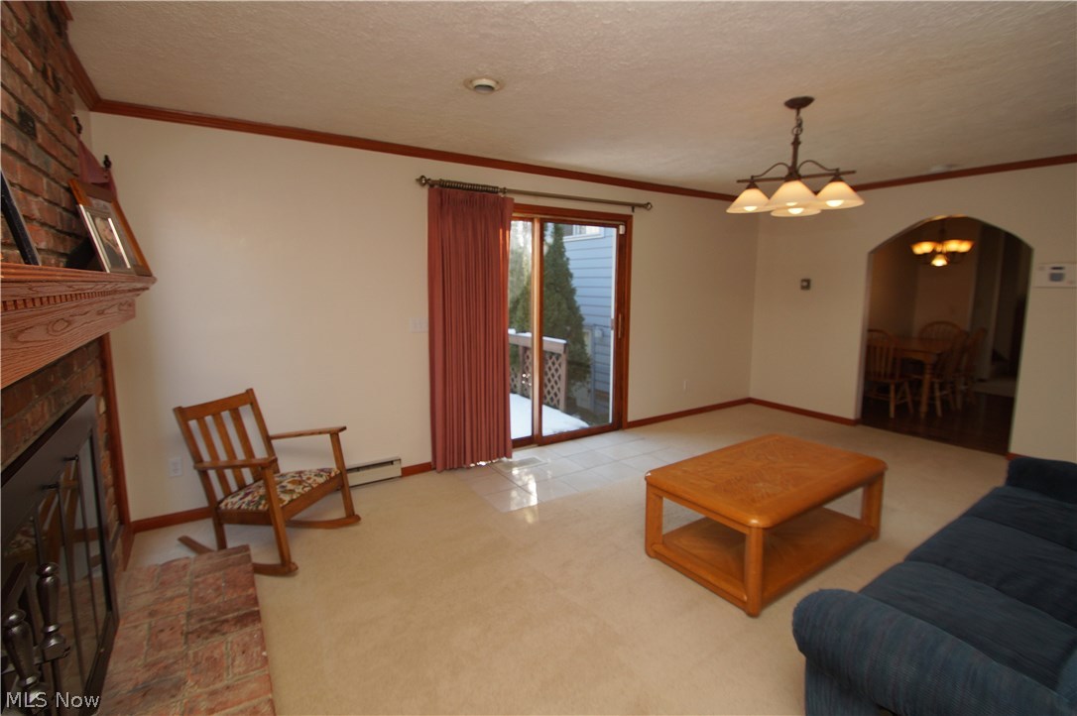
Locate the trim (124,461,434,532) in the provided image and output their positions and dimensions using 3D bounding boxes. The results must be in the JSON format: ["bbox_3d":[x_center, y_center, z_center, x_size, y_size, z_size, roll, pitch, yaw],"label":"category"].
[{"bbox_3d":[-1.627,0.938,3.121,1.788,0.072,0.020,-6,10,-31],"label":"trim"}]

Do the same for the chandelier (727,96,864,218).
[{"bbox_3d":[1.430,-1.135,2.509,0.660,0.620,0.660,1,8,14],"label":"chandelier"}]

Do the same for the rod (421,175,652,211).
[{"bbox_3d":[0.110,-1.373,3.784,2.309,0.085,0.115,-6,10,-31],"label":"rod"}]

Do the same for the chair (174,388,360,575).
[{"bbox_3d":[-1.488,0.634,2.522,0.790,0.840,0.540,1,8,14],"label":"chair"}]

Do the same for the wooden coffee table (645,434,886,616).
[{"bbox_3d":[1.232,0.812,2.433,1.170,0.435,0.655,-6,10,-31],"label":"wooden coffee table"}]

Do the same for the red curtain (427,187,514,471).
[{"bbox_3d":[-0.504,-0.208,3.553,0.703,2.145,0.120,-6,10,-31],"label":"red curtain"}]

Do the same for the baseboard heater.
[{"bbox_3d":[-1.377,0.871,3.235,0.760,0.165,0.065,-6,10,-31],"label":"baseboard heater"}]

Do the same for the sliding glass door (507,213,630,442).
[{"bbox_3d":[0.080,-0.249,4.045,1.920,2.110,0.120,-6,10,-31],"label":"sliding glass door"}]

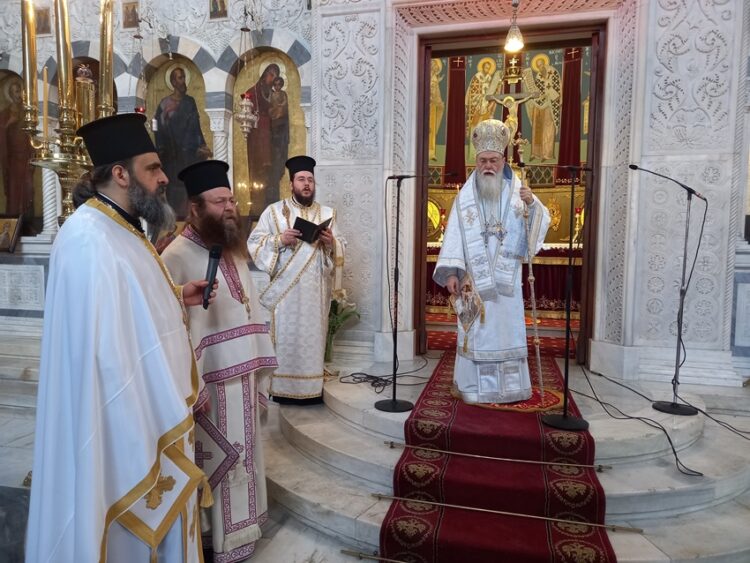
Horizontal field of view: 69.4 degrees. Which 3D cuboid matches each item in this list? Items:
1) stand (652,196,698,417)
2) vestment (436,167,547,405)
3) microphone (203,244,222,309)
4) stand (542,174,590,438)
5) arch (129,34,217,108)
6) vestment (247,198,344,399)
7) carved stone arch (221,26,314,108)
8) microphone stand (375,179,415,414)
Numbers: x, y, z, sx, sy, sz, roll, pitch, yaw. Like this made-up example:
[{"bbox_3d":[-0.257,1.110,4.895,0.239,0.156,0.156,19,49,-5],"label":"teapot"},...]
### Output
[{"bbox_3d":[1.967,0.116,3.475,0.260,1.409,0.260,1,5,6],"label":"stand"},{"bbox_3d":[0.811,0.000,3.737,0.800,1.531,0.560,2,5,13],"label":"vestment"},{"bbox_3d":[-0.611,-0.018,2.025,0.050,0.242,0.050,1,-14,24],"label":"microphone"},{"bbox_3d":[1.127,0.097,3.112,0.260,1.484,0.260,2,5,11],"label":"stand"},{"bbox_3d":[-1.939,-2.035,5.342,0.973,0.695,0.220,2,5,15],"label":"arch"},{"bbox_3d":[-0.582,0.106,4.018,0.720,1.422,0.520,-1,5,-16],"label":"vestment"},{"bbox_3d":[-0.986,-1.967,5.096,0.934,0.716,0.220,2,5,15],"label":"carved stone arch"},{"bbox_3d":[0.134,0.075,3.414,0.260,1.456,0.260,0,5,-6],"label":"microphone stand"}]

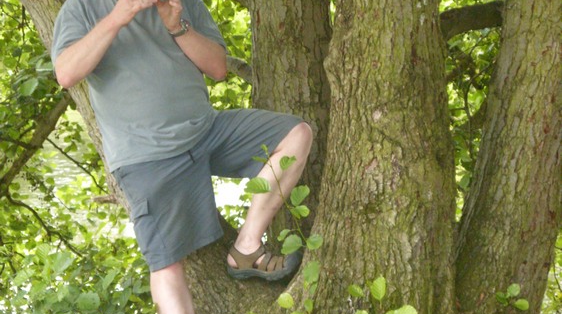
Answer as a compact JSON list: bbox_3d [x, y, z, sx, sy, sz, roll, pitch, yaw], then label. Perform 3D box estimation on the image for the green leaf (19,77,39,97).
[{"bbox_3d":[-0.987,-0.276,8.300,0.080,0.075,0.040,0,4,0],"label":"green leaf"}]

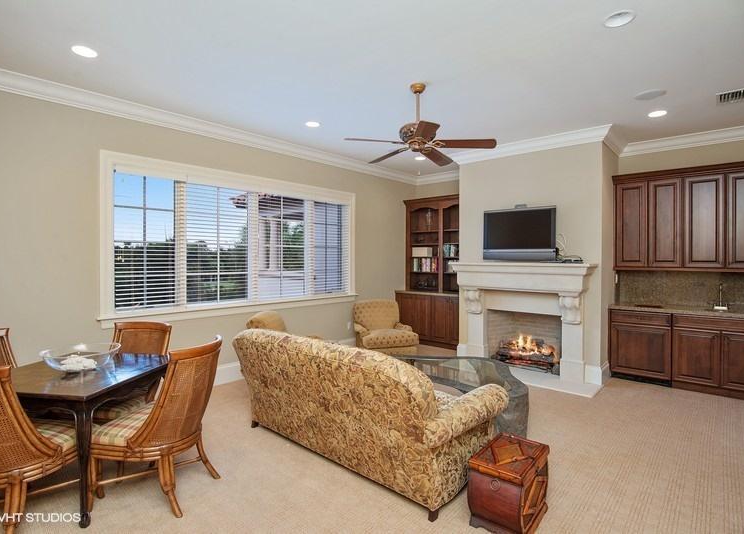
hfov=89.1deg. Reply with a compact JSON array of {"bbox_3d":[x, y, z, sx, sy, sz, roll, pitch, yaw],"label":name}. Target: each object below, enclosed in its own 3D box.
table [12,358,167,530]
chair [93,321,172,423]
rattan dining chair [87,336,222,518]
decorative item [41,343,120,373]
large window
[{"bbox_3d":[-1.981,1.069,2.565,0.950,0.750,0.880,0,1,7],"label":"table"},{"bbox_3d":[-1.901,0.959,2.835,0.540,0.955,0.650,0,2,13],"label":"chair"},{"bbox_3d":[-1.368,0.970,2.429,0.650,0.955,0.540,0,2,11],"label":"rattan dining chair"},{"bbox_3d":[-1.955,0.627,2.537,0.430,0.135,0.430,0,1,7],"label":"decorative item"},{"bbox_3d":[-1.427,-0.336,4.837,0.140,1.640,3.400,1,2,44],"label":"large window"}]

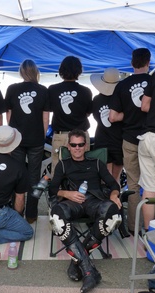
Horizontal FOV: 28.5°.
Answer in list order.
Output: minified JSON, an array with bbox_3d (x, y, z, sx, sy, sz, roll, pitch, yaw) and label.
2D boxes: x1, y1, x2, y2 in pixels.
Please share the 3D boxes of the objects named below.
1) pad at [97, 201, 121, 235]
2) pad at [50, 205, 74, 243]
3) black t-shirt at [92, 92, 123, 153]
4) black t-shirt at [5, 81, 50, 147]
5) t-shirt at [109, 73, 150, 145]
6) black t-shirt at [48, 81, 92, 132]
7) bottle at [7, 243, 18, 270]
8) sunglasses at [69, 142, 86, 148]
[{"bbox_3d":[0.238,0.543,2.270,0.160,0.230,0.120,25,-6,-19],"label":"pad"},{"bbox_3d":[-0.115,0.581,2.330,0.155,0.250,0.130,-26,-16,23],"label":"pad"},{"bbox_3d":[0.349,-0.257,3.330,0.390,0.600,0.260,2,5,3],"label":"black t-shirt"},{"bbox_3d":[-0.528,-0.338,3.220,0.470,0.670,0.270,2,4,-2],"label":"black t-shirt"},{"bbox_3d":[0.588,-0.373,2.990,0.500,0.680,0.300,3,4,12],"label":"t-shirt"},{"bbox_3d":[-0.079,-0.417,3.220,0.460,0.540,0.280,1,5,0],"label":"black t-shirt"},{"bbox_3d":[-0.480,0.810,2.268,0.073,0.195,0.073,1,5,0],"label":"bottle"},{"bbox_3d":[0.000,-0.009,2.740,0.145,0.045,0.140,2,4,0],"label":"sunglasses"}]

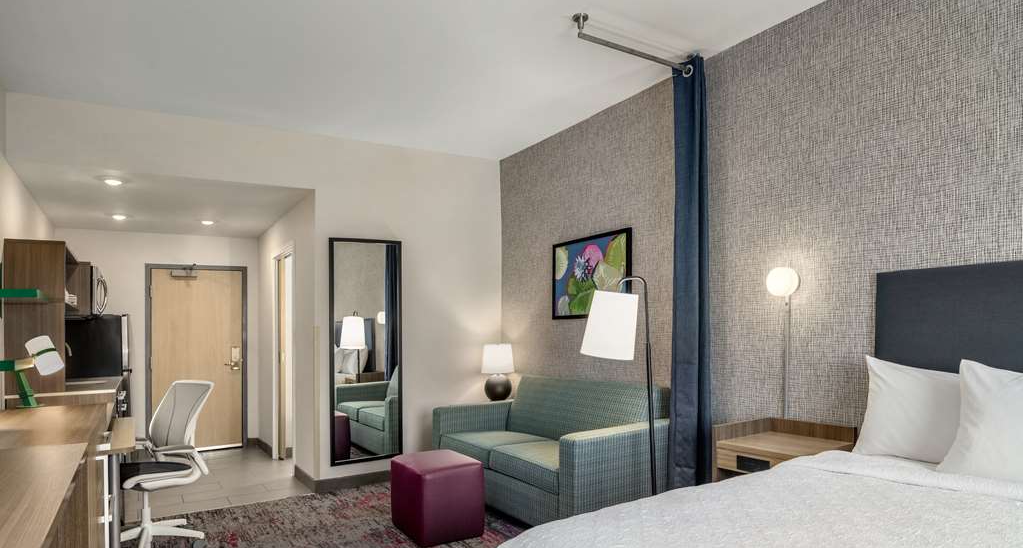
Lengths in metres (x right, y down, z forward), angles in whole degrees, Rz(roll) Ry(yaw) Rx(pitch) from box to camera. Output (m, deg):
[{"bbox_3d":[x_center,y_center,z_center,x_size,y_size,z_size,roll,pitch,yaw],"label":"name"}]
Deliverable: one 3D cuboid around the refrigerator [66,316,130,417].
[{"bbox_3d":[-4.131,1.185,5.614,0.640,1.510,0.600,1,-3,-33],"label":"refrigerator"}]

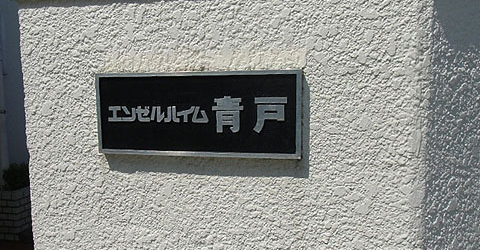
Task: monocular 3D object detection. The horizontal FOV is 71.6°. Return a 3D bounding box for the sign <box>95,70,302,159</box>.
[{"bbox_3d":[-0.123,-0.030,0.926,0.580,0.229,0.030,1,5,10],"label":"sign"}]

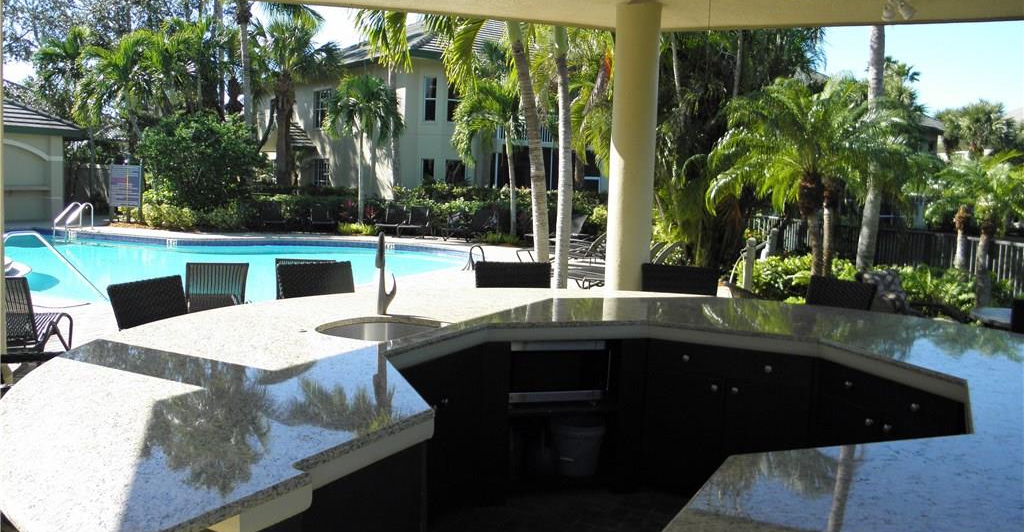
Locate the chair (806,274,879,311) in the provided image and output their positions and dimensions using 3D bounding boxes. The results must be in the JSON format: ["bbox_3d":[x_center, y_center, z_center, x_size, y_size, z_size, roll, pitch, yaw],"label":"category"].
[{"bbox_3d":[1.883,0.647,5.281,0.580,1.080,0.560,-1,6,-25],"label":"chair"}]

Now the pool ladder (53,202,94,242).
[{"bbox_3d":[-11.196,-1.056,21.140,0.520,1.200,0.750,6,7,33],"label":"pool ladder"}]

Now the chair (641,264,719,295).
[{"bbox_3d":[1.205,0.531,6.038,0.560,1.020,0.580,3,6,12],"label":"chair"}]

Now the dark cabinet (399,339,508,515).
[{"bbox_3d":[-0.610,0.786,3.909,0.600,0.840,0.920,5,7,26],"label":"dark cabinet"}]

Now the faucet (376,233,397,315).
[{"bbox_3d":[-0.668,0.056,4.363,0.105,0.420,0.200,1,5,-3],"label":"faucet"}]

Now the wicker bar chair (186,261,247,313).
[{"bbox_3d":[-2.885,0.314,8.038,0.580,0.770,0.900,-1,7,-24],"label":"wicker bar chair"}]

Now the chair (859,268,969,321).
[{"bbox_3d":[3.984,0.520,8.044,0.650,0.800,1.300,0,6,-20],"label":"chair"}]

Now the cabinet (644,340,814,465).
[{"bbox_3d":[1.238,0.801,4.566,0.870,0.860,0.580,4,6,27],"label":"cabinet"}]

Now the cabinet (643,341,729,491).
[{"bbox_3d":[1.047,0.772,4.551,0.420,0.840,0.600,5,7,27],"label":"cabinet"}]

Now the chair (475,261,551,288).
[{"bbox_3d":[0.061,0.553,5.791,0.560,1.080,0.580,0,5,-13],"label":"chair"}]

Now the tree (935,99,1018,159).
[{"bbox_3d":[19.944,-4.048,35.735,3.300,6.000,3.300,4,6,29],"label":"tree"}]

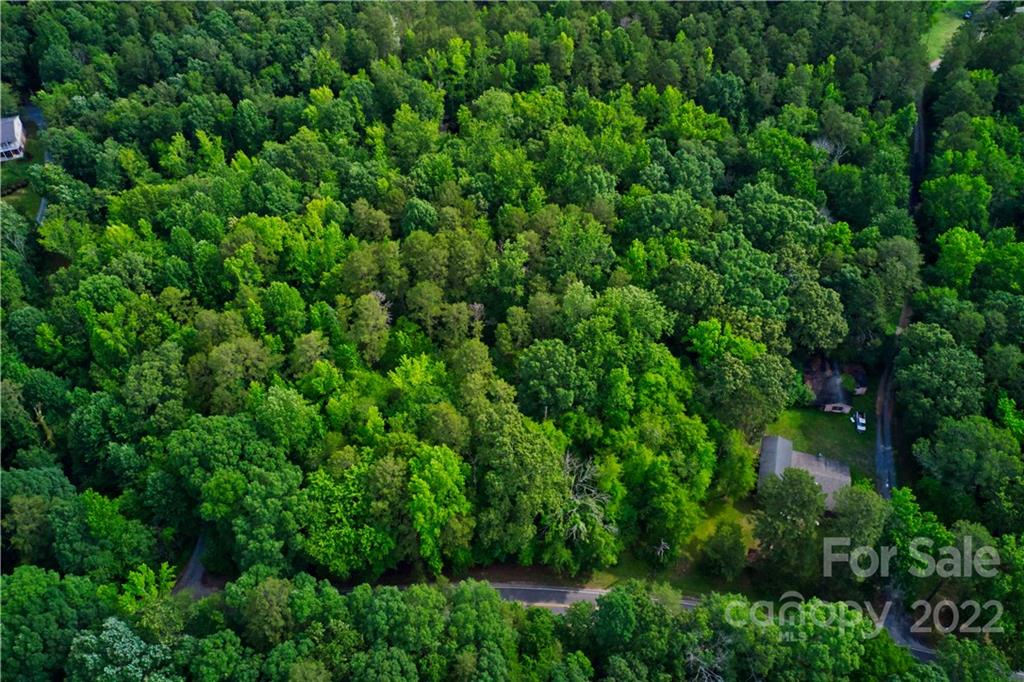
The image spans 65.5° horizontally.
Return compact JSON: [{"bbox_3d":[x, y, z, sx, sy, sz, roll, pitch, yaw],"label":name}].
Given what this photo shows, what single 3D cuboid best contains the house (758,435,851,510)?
[{"bbox_3d":[57.528,26.279,156.892,17.000,5.000,14.600,11,45,11],"label":"house"}]

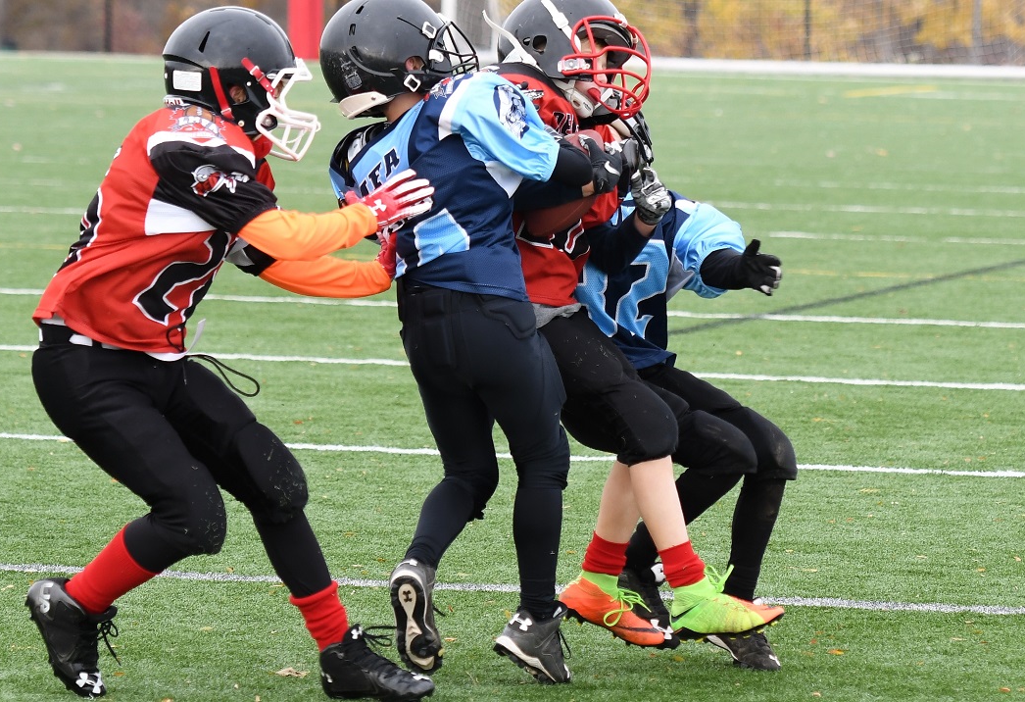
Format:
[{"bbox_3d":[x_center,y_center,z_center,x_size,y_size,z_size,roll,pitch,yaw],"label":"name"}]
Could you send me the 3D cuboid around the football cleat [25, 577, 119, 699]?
[{"bbox_3d":[-0.876,0.572,8.760,0.140,0.260,0.095,-28,3,3],"label":"football cleat"}]

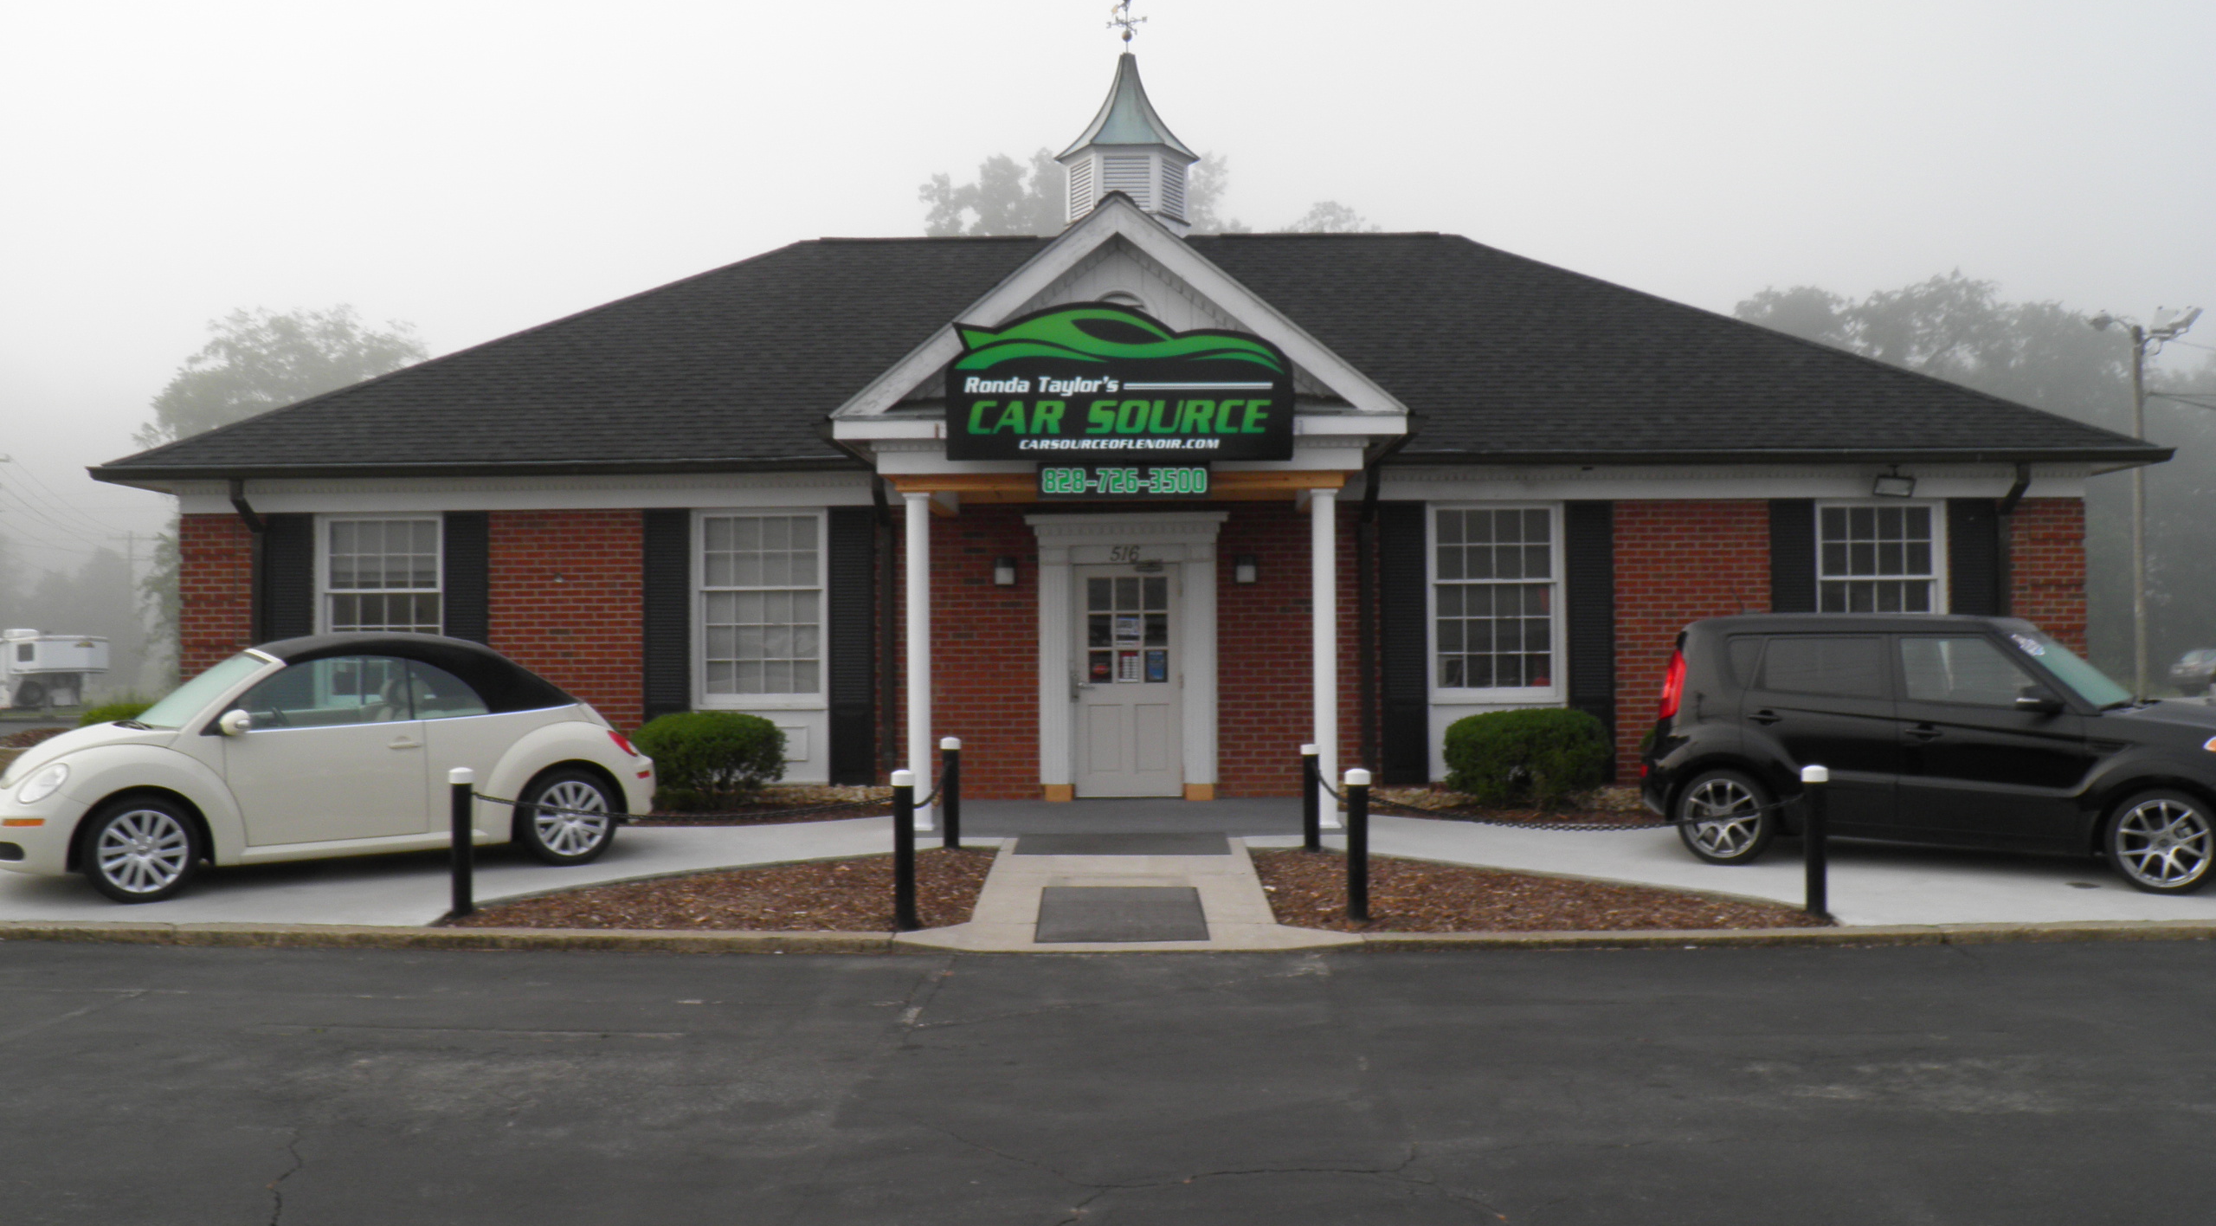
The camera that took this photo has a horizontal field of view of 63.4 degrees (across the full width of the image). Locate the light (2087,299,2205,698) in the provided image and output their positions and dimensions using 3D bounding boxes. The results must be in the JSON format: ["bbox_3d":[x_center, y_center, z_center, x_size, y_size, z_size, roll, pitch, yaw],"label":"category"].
[{"bbox_3d":[22.002,-2.294,38.000,2.400,8.500,0.900,0,0,0],"label":"light"}]

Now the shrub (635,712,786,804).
[{"bbox_3d":[-3.250,1.184,14.600,1.300,0.820,1.100,0,0,0],"label":"shrub"}]

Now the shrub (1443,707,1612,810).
[{"bbox_3d":[3.401,1.180,14.550,1.370,0.830,1.150,0,0,0],"label":"shrub"}]

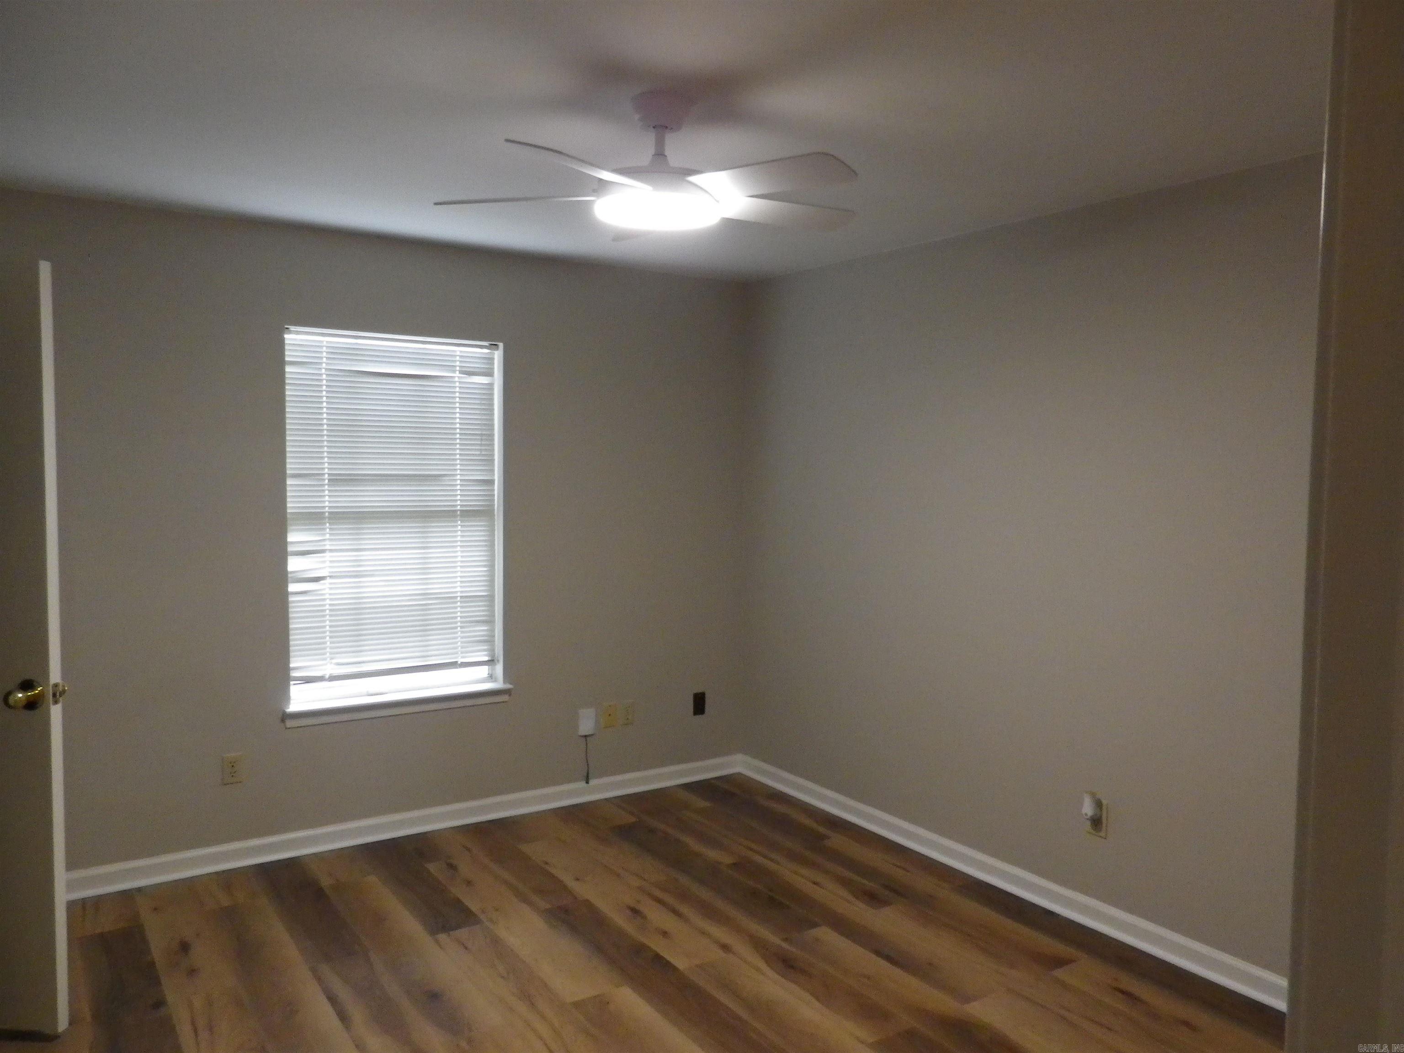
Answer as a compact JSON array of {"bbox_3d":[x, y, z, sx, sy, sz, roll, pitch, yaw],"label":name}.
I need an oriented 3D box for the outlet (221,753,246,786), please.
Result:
[{"bbox_3d":[-1.769,0.917,3.829,0.072,0.115,0.012,-1,4,-34],"label":"outlet"}]

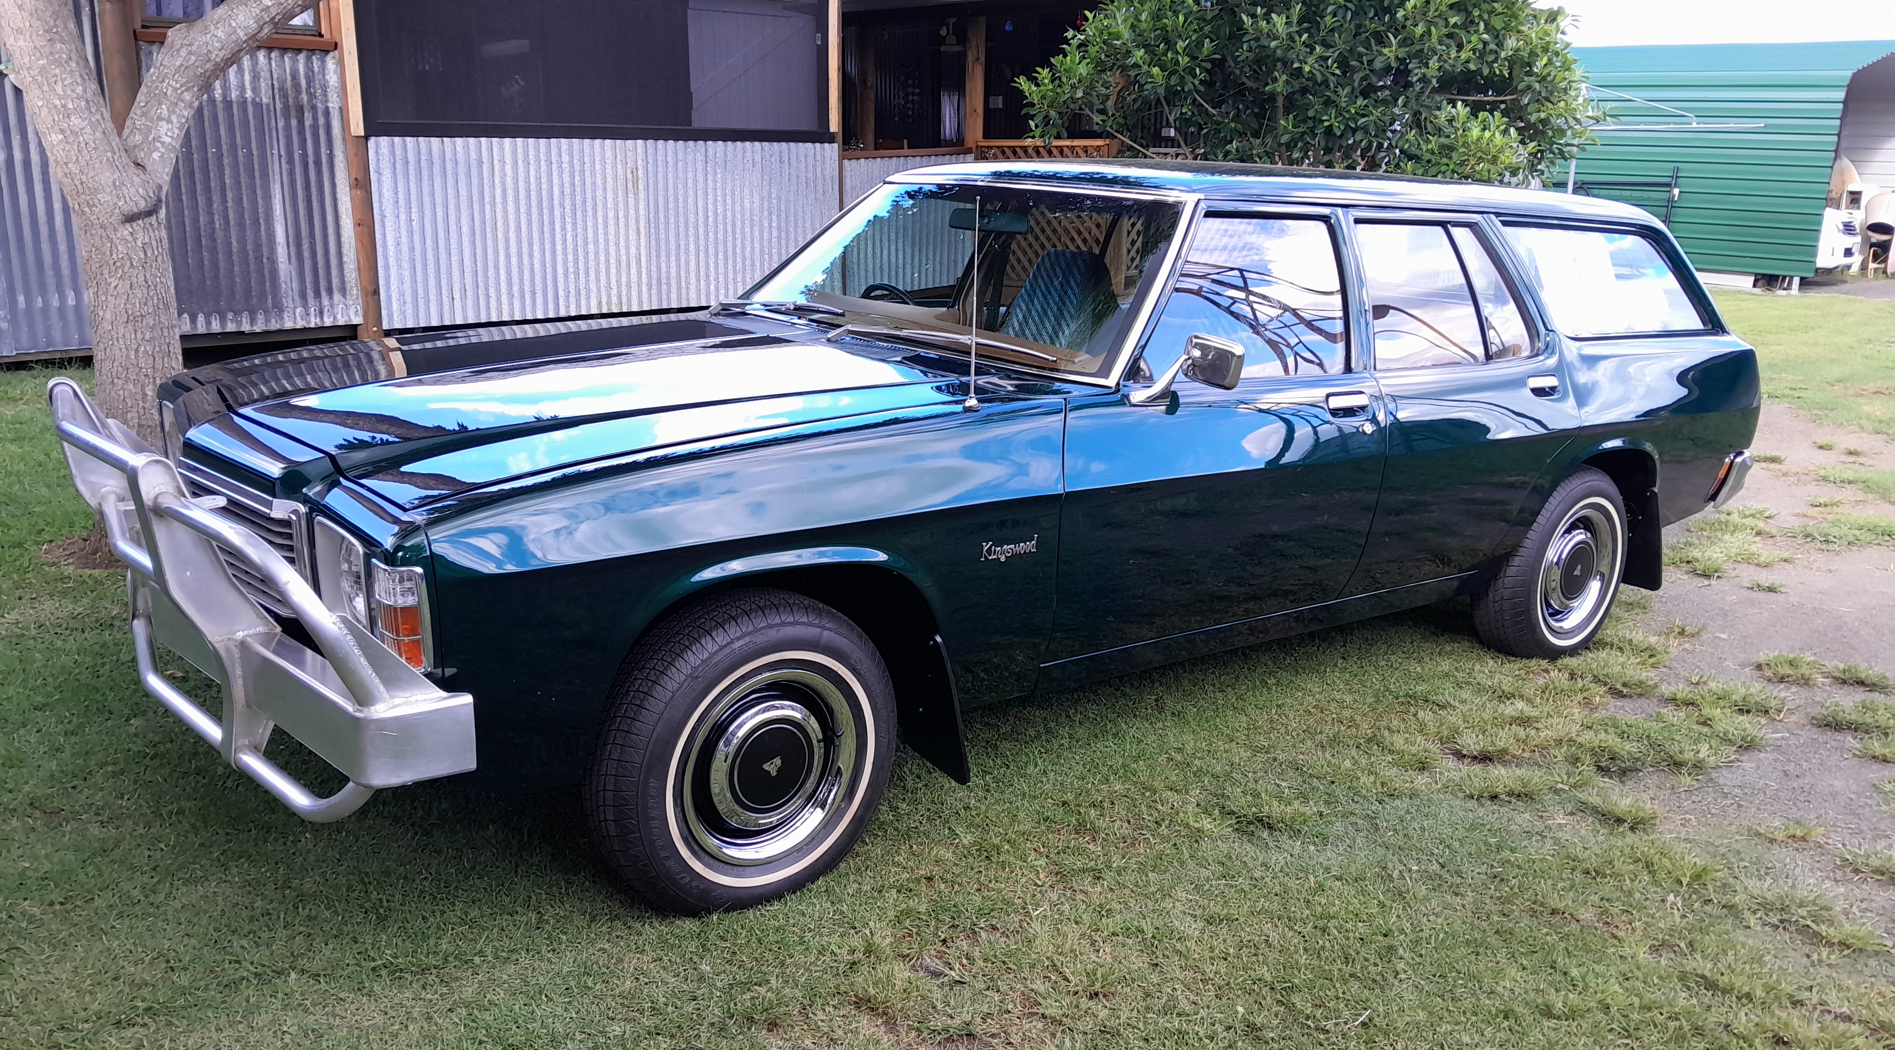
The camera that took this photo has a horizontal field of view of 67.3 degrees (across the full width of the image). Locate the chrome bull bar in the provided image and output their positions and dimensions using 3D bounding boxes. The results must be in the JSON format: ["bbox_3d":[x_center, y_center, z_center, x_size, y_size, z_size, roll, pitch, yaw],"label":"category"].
[{"bbox_3d":[-1.457,0.065,2.857,0.410,0.670,1.780,-8,17,-36],"label":"chrome bull bar"}]

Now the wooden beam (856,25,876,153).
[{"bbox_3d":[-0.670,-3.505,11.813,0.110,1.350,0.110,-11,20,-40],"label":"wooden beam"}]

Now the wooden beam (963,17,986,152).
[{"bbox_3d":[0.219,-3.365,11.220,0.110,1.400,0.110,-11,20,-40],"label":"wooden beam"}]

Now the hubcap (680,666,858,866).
[{"bbox_3d":[-0.343,0.467,2.755,0.400,0.400,0.065,-9,18,-39],"label":"hubcap"}]

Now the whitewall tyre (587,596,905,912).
[{"bbox_3d":[-0.396,0.451,2.816,0.627,0.627,0.195,-9,18,-39],"label":"whitewall tyre"}]

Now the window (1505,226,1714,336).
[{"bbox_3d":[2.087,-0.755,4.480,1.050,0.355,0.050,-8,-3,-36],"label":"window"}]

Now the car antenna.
[{"bbox_3d":[0.055,-0.443,2.903,0.030,0.450,0.030,2,14,-1],"label":"car antenna"}]

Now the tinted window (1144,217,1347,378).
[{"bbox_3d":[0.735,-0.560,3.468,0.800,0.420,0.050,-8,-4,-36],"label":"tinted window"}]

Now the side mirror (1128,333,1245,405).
[{"bbox_3d":[0.511,-0.337,3.061,0.170,0.150,0.190,-8,17,-36],"label":"side mirror"}]

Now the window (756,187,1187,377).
[{"bbox_3d":[0.021,-0.738,3.797,0.570,0.110,1.560,-51,37,-16],"label":"window"}]

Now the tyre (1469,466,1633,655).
[{"bbox_3d":[1.920,0.126,4.533,0.627,0.627,0.195,-8,17,-36],"label":"tyre"}]

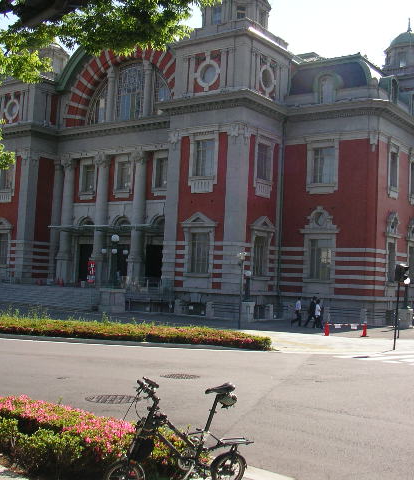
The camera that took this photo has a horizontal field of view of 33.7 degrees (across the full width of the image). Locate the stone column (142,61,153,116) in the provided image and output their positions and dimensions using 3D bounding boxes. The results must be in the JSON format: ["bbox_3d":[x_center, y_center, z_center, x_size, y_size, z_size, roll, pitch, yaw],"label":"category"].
[{"bbox_3d":[-4.656,-11.876,53.857,0.660,4.469,0.660,3,-4,0],"label":"stone column"}]

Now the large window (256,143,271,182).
[{"bbox_3d":[3.754,-5.097,44.882,0.280,2.341,1.678,0,-5,36],"label":"large window"}]

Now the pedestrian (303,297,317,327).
[{"bbox_3d":[5.654,3.923,37.374,0.700,1.677,0.500,1,-4,30],"label":"pedestrian"}]

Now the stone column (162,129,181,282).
[{"bbox_3d":[-2.267,-2.167,47.233,1.100,10.550,0.850,0,-5,36],"label":"stone column"}]

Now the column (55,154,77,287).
[{"bbox_3d":[-11.907,-1.701,58.009,1.050,10.750,1.050,3,-4,0],"label":"column"}]

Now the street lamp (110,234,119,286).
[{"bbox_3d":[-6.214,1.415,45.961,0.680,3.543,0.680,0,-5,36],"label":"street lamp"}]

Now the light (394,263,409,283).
[{"bbox_3d":[7.262,1.251,25.495,0.400,0.740,0.380,0,-5,36],"label":"light"}]

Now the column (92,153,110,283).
[{"bbox_3d":[-8.621,-1.754,55.284,1.040,10.687,1.040,3,-4,0],"label":"column"}]

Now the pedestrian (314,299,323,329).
[{"bbox_3d":[6.234,4.104,38.059,0.520,1.630,0.480,2,-4,14],"label":"pedestrian"}]

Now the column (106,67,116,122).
[{"bbox_3d":[-7.960,-12.018,56.560,0.620,4.600,0.620,3,-4,0],"label":"column"}]

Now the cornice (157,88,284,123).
[{"bbox_3d":[1.002,-8.712,47.134,7.600,1.100,5.200,0,-5,36],"label":"cornice"}]

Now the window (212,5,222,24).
[{"bbox_3d":[0.708,-15.609,47.387,0.850,1.450,0.250,0,-5,36],"label":"window"}]

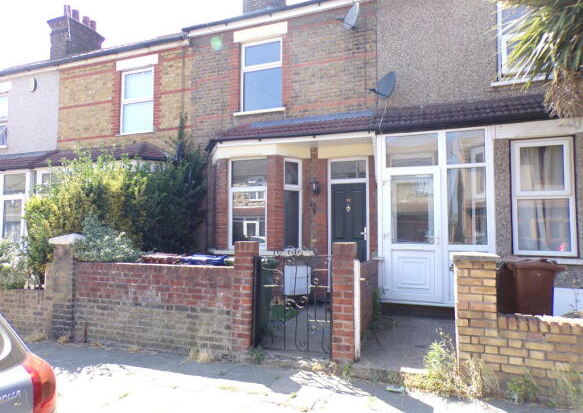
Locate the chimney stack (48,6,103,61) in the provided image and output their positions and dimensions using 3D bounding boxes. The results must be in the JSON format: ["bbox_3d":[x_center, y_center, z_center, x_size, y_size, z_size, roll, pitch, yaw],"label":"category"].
[{"bbox_3d":[-8.278,-6.517,15.597,0.980,2.100,1.700,-1,-3,22],"label":"chimney stack"}]

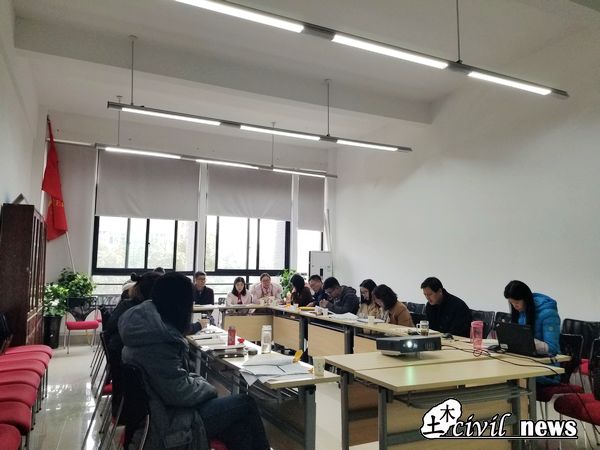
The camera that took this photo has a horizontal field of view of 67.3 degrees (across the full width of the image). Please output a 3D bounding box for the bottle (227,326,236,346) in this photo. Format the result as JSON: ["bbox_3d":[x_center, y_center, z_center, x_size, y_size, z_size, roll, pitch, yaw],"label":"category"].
[{"bbox_3d":[-0.529,0.862,3.517,0.060,0.147,0.060,3,-6,-25],"label":"bottle"}]

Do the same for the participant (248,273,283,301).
[{"bbox_3d":[-0.581,1.421,7.297,0.520,1.210,0.720,3,-6,-23],"label":"participant"}]

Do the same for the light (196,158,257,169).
[{"bbox_3d":[-1.336,-1.131,8.429,1.220,0.070,0.110,4,-6,-25],"label":"light"}]

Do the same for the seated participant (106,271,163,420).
[{"bbox_3d":[-0.853,0.952,2.898,0.700,1.240,0.500,5,-7,-34],"label":"seated participant"}]

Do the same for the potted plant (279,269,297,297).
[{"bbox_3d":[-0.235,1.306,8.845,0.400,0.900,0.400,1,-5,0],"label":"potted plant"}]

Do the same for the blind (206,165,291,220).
[{"bbox_3d":[-0.960,-0.645,8.843,1.740,1.060,0.060,4,-6,-25],"label":"blind"}]

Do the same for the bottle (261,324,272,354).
[{"bbox_3d":[-0.262,0.845,3.339,0.070,0.205,0.070,3,-7,-26],"label":"bottle"}]

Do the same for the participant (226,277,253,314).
[{"bbox_3d":[-1.064,1.525,7.754,0.460,1.240,0.700,3,-7,-26],"label":"participant"}]

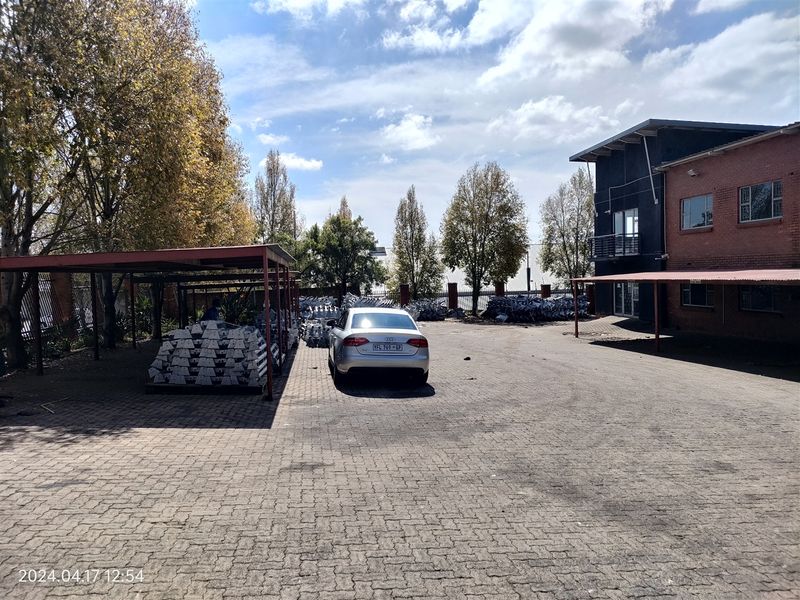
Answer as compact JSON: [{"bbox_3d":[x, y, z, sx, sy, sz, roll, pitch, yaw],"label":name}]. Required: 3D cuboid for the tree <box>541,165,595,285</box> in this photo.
[{"bbox_3d":[9.510,-3.317,34.500,3.700,7.900,3.700,-2,3,-7],"label":"tree"}]

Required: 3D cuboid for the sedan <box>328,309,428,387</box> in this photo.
[{"bbox_3d":[-0.505,0.880,13.380,1.840,1.430,4.700,1,1,-7],"label":"sedan"}]

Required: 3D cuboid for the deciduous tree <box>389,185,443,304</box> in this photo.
[{"bbox_3d":[0.873,-2.750,33.000,2.750,6.500,2.750,-2,3,-7],"label":"deciduous tree"}]

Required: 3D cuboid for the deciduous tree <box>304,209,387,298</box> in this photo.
[{"bbox_3d":[-2.606,-1.808,29.300,3.900,5.000,3.900,-2,3,-7],"label":"deciduous tree"}]

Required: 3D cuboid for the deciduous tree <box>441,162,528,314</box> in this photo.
[{"bbox_3d":[4.117,-2.972,30.400,4.250,7.400,4.250,-2,3,-7],"label":"deciduous tree"}]

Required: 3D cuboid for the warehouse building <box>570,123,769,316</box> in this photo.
[{"bbox_3d":[13.206,-3.302,29.522,7.500,8.300,8.000,-2,3,-7],"label":"warehouse building"}]

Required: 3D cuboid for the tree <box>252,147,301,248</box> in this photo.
[{"bbox_3d":[-6.983,-4.010,35.000,2.700,8.900,2.700,-2,3,-7],"label":"tree"}]

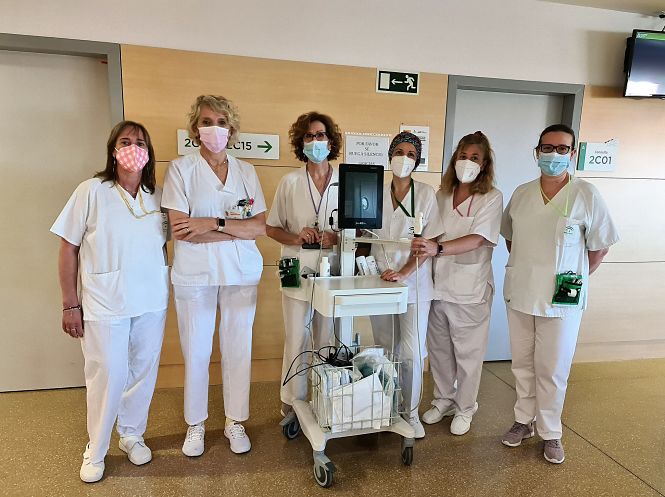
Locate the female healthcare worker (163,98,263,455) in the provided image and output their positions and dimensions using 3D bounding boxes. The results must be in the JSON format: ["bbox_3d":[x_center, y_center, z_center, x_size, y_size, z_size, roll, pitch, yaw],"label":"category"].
[{"bbox_3d":[-0.594,0.155,2.398,0.508,1.774,0.360,0,9,-10],"label":"female healthcare worker"}]

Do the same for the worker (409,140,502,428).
[{"bbox_3d":[0.685,0.200,2.702,0.515,1.677,0.450,7,10,30],"label":"worker"}]

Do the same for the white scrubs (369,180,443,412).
[{"bbox_3d":[0.365,0.284,2.596,0.402,1.282,0.340,4,9,15],"label":"white scrubs"}]

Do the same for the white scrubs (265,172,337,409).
[{"bbox_3d":[-0.157,0.230,2.712,0.425,1.361,0.320,0,9,-10],"label":"white scrubs"}]

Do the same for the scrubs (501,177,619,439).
[{"bbox_3d":[1.141,0.325,2.497,0.596,1.372,0.360,5,10,18],"label":"scrubs"}]

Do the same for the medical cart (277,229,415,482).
[{"bbox_3d":[0.088,0.490,2.407,0.510,1.157,0.520,-2,10,-25],"label":"medical cart"}]

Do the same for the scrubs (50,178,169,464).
[{"bbox_3d":[-1.026,0.350,2.260,0.562,1.343,0.360,-1,10,-20],"label":"scrubs"}]

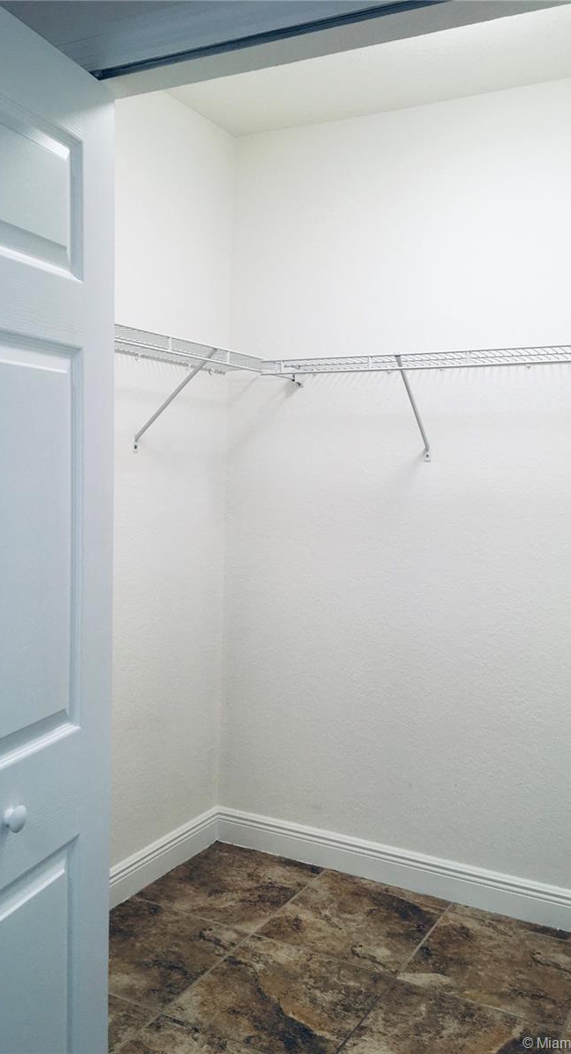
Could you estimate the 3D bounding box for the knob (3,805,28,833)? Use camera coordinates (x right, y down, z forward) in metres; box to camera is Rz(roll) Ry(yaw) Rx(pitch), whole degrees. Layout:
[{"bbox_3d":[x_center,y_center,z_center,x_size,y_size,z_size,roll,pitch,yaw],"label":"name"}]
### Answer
[{"bbox_3d":[-0.390,0.423,1.278,0.025,0.038,0.038,3,5,20],"label":"knob"}]

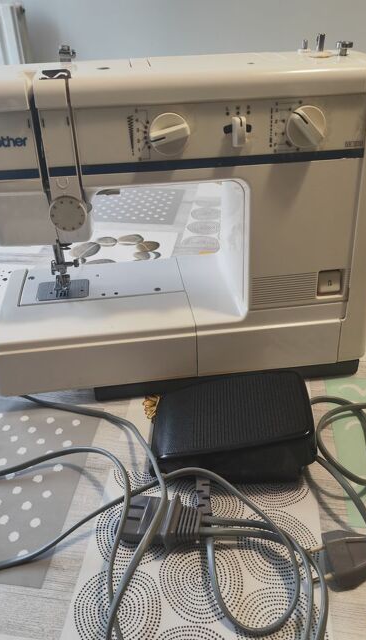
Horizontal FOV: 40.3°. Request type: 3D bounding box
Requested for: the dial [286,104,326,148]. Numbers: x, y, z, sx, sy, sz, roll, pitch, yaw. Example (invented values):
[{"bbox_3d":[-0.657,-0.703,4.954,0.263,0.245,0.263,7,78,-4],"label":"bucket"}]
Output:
[{"bbox_3d":[0.098,-0.151,0.393,0.031,0.031,0.014,-5,26,-6],"label":"dial"}]

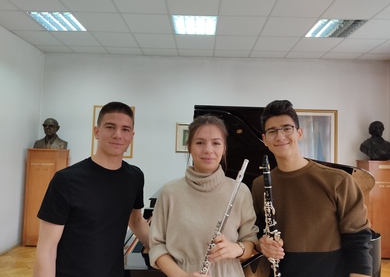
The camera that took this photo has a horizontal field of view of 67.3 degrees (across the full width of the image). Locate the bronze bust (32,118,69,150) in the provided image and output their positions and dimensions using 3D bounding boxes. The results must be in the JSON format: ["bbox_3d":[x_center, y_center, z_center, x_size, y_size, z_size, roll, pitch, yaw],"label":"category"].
[{"bbox_3d":[-2.284,-0.068,4.686,0.490,0.500,0.300,2,-2,-5],"label":"bronze bust"}]

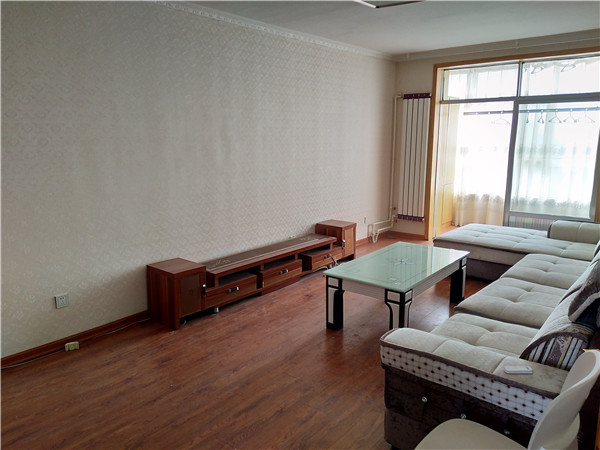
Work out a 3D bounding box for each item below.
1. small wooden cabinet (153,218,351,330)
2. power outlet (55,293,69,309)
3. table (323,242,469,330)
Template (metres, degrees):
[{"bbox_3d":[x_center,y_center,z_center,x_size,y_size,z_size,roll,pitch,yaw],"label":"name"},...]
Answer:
[{"bbox_3d":[-0.287,0.380,4.562,0.368,0.444,2.546,9,15,39],"label":"small wooden cabinet"},{"bbox_3d":[-1.700,0.547,3.231,0.012,0.087,0.087,9,15,39],"label":"power outlet"},{"bbox_3d":[0.841,0.530,3.756,0.680,0.462,1.282,9,15,38],"label":"table"}]

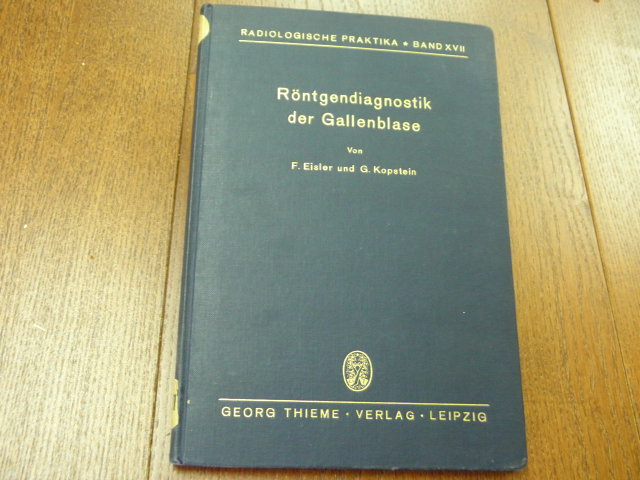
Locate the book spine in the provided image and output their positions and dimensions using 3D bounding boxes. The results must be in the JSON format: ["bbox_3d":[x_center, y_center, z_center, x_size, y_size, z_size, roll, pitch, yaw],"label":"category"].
[{"bbox_3d":[-0.062,-0.013,0.368,0.009,0.013,0.243,3,72,-6],"label":"book spine"}]

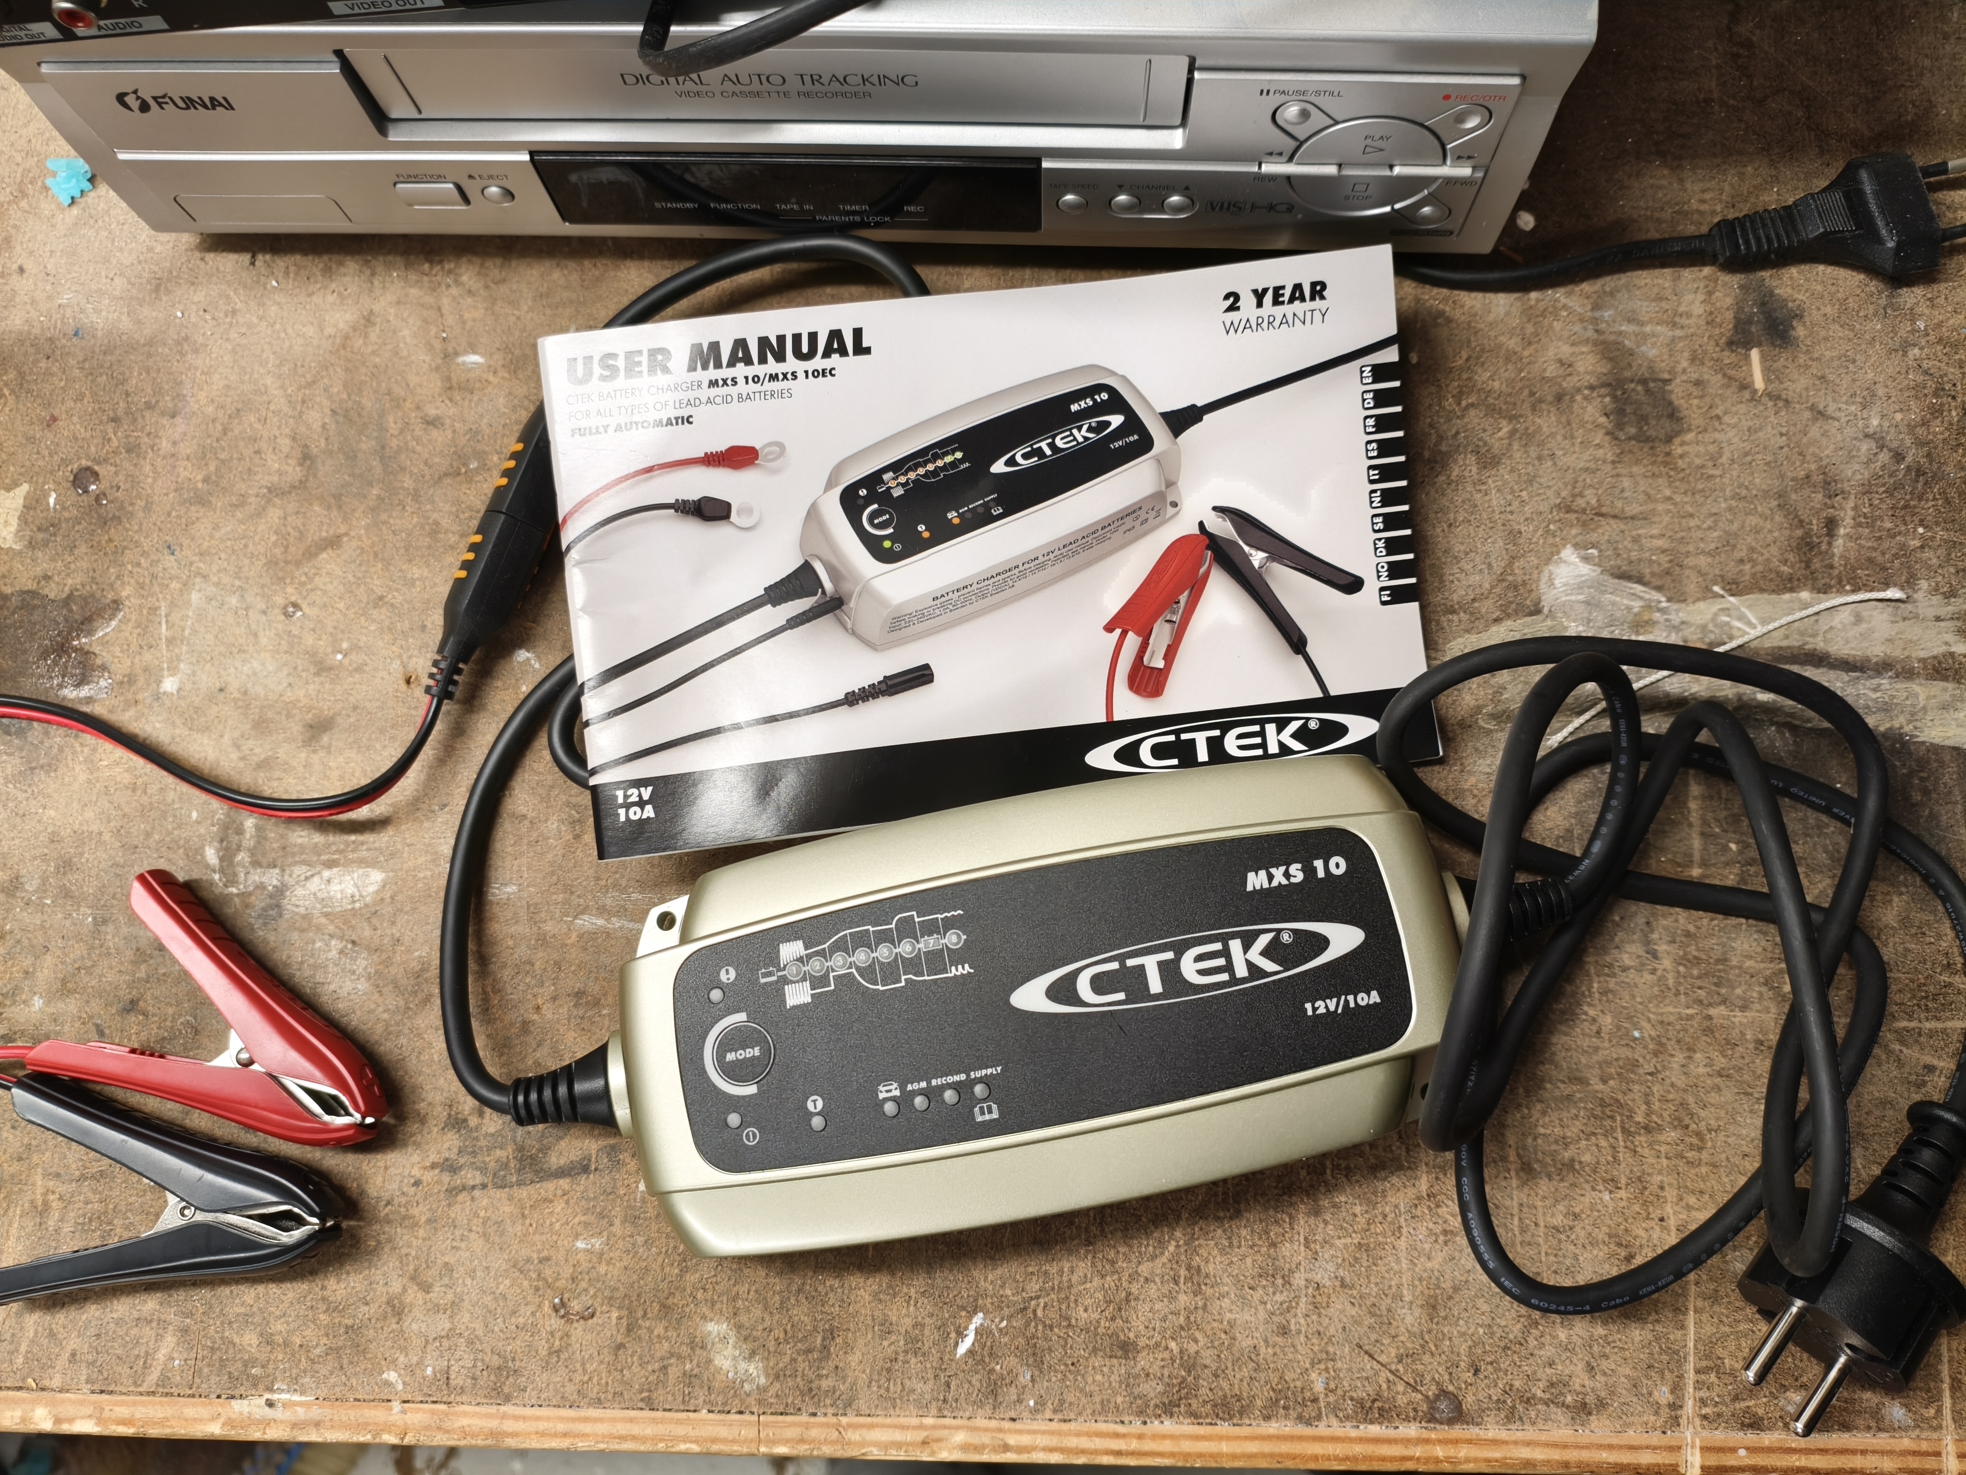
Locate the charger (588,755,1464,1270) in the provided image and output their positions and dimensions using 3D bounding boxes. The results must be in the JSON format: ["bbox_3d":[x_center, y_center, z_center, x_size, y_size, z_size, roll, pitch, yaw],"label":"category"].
[{"bbox_3d":[0.013,0.060,0.337,0.196,0.050,0.095,-11,82,0],"label":"charger"}]

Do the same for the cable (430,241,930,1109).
[{"bbox_3d":[-0.073,-0.016,0.363,0.120,0.025,0.219,0,82,2],"label":"cable"}]

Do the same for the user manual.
[{"bbox_3d":[0.003,-0.046,0.367,0.210,0.008,0.127,-7,92,-2],"label":"user manual"}]

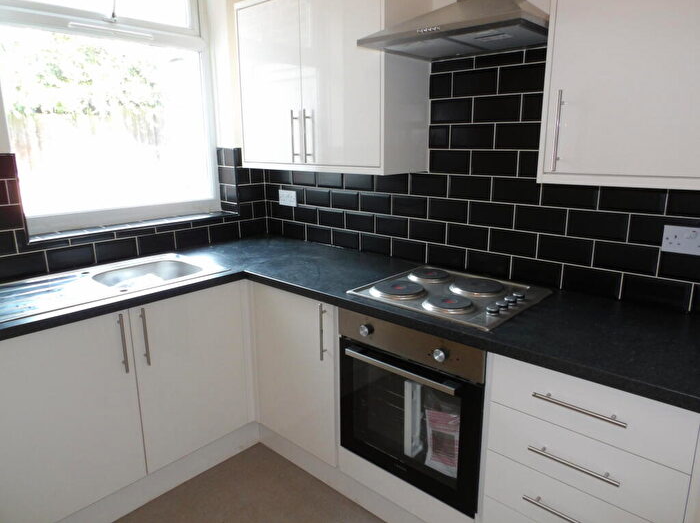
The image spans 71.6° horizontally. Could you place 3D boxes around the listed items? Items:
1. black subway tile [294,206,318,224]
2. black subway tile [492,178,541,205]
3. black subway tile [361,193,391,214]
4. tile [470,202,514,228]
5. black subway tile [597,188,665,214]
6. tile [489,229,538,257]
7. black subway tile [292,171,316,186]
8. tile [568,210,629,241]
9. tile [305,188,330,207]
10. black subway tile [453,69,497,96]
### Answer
[{"bbox_3d":[-0.249,-0.264,2.745,0.200,0.100,0.010,12,19,41],"label":"black subway tile"},{"bbox_3d":[0.650,-0.276,1.895,0.200,0.100,0.009,12,19,41],"label":"black subway tile"},{"bbox_3d":[0.126,-0.285,2.388,0.200,0.100,0.010,12,19,41],"label":"black subway tile"},{"bbox_3d":[0.579,-0.191,1.990,0.200,0.100,0.010,12,19,41],"label":"tile"},{"bbox_3d":[0.952,-0.212,1.636,0.200,0.100,0.010,12,19,41],"label":"black subway tile"},{"bbox_3d":[0.654,-0.074,1.947,0.200,0.101,0.010,12,19,41],"label":"tile"},{"bbox_3d":[-0.252,-0.465,2.694,0.200,0.100,0.009,12,19,41],"label":"black subway tile"},{"bbox_3d":[0.878,-0.127,1.725,0.200,0.100,0.009,12,19,41],"label":"tile"},{"bbox_3d":[-0.171,-0.349,2.655,0.200,0.100,0.010,12,19,41],"label":"tile"},{"bbox_3d":[0.498,-0.708,1.931,0.200,0.101,0.010,12,19,41],"label":"black subway tile"}]

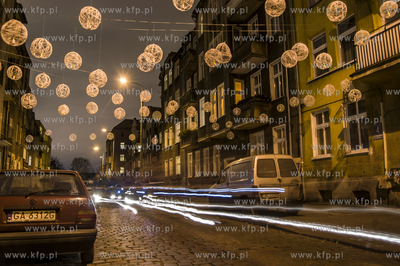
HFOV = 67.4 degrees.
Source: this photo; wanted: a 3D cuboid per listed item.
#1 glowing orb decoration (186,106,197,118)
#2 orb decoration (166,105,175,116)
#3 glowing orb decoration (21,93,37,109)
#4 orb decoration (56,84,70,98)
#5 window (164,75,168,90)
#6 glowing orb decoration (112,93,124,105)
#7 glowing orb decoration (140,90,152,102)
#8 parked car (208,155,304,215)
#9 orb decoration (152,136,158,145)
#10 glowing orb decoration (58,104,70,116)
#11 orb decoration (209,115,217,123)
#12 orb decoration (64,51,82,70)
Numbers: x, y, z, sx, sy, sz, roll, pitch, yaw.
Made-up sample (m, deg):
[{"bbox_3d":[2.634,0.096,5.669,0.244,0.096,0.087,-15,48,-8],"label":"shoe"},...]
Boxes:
[{"bbox_3d":[-0.320,-0.816,11.696,0.399,0.411,0.399,-1,-9,0],"label":"glowing orb decoration"},{"bbox_3d":[-1.232,-0.957,12.868,0.395,0.395,0.395,0,-9,0],"label":"orb decoration"},{"bbox_3d":[-4.850,-0.900,8.510,0.460,0.460,0.460,-1,-10,0],"label":"glowing orb decoration"},{"bbox_3d":[-4.086,-1.246,8.965,0.399,0.411,0.399,-1,-9,0],"label":"orb decoration"},{"bbox_3d":[-4.054,-6.144,36.491,0.150,2.000,1.300,2,-10,-21],"label":"window"},{"bbox_3d":[-3.260,-1.340,11.885,0.460,0.460,0.460,-1,-10,0],"label":"glowing orb decoration"},{"bbox_3d":[-1.986,-1.345,11.042,0.420,0.420,0.420,5,-12,-23],"label":"glowing orb decoration"},{"bbox_3d":[1.657,1.827,10.542,1.720,1.800,4.110,2,-10,-19],"label":"parked car"},{"bbox_3d":[-2.796,0.495,18.787,0.420,0.420,0.420,3,-10,-20],"label":"orb decoration"},{"bbox_3d":[-5.540,-0.928,12.200,0.460,0.460,0.460,-1,-10,0],"label":"glowing orb decoration"},{"bbox_3d":[0.693,-0.698,15.379,0.390,0.390,0.390,3,-10,-20],"label":"orb decoration"},{"bbox_3d":[-2.935,-1.668,6.954,0.420,0.420,0.420,3,-10,-20],"label":"orb decoration"}]

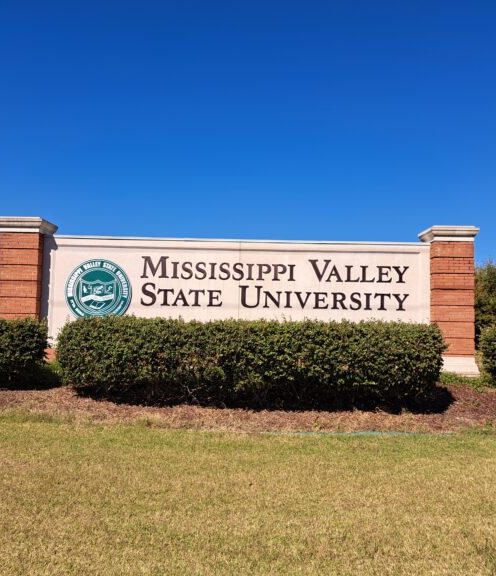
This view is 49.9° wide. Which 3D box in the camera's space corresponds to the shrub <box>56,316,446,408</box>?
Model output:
[{"bbox_3d":[0.025,1.343,9.834,6.900,1.480,1.300,1,-4,0],"label":"shrub"}]

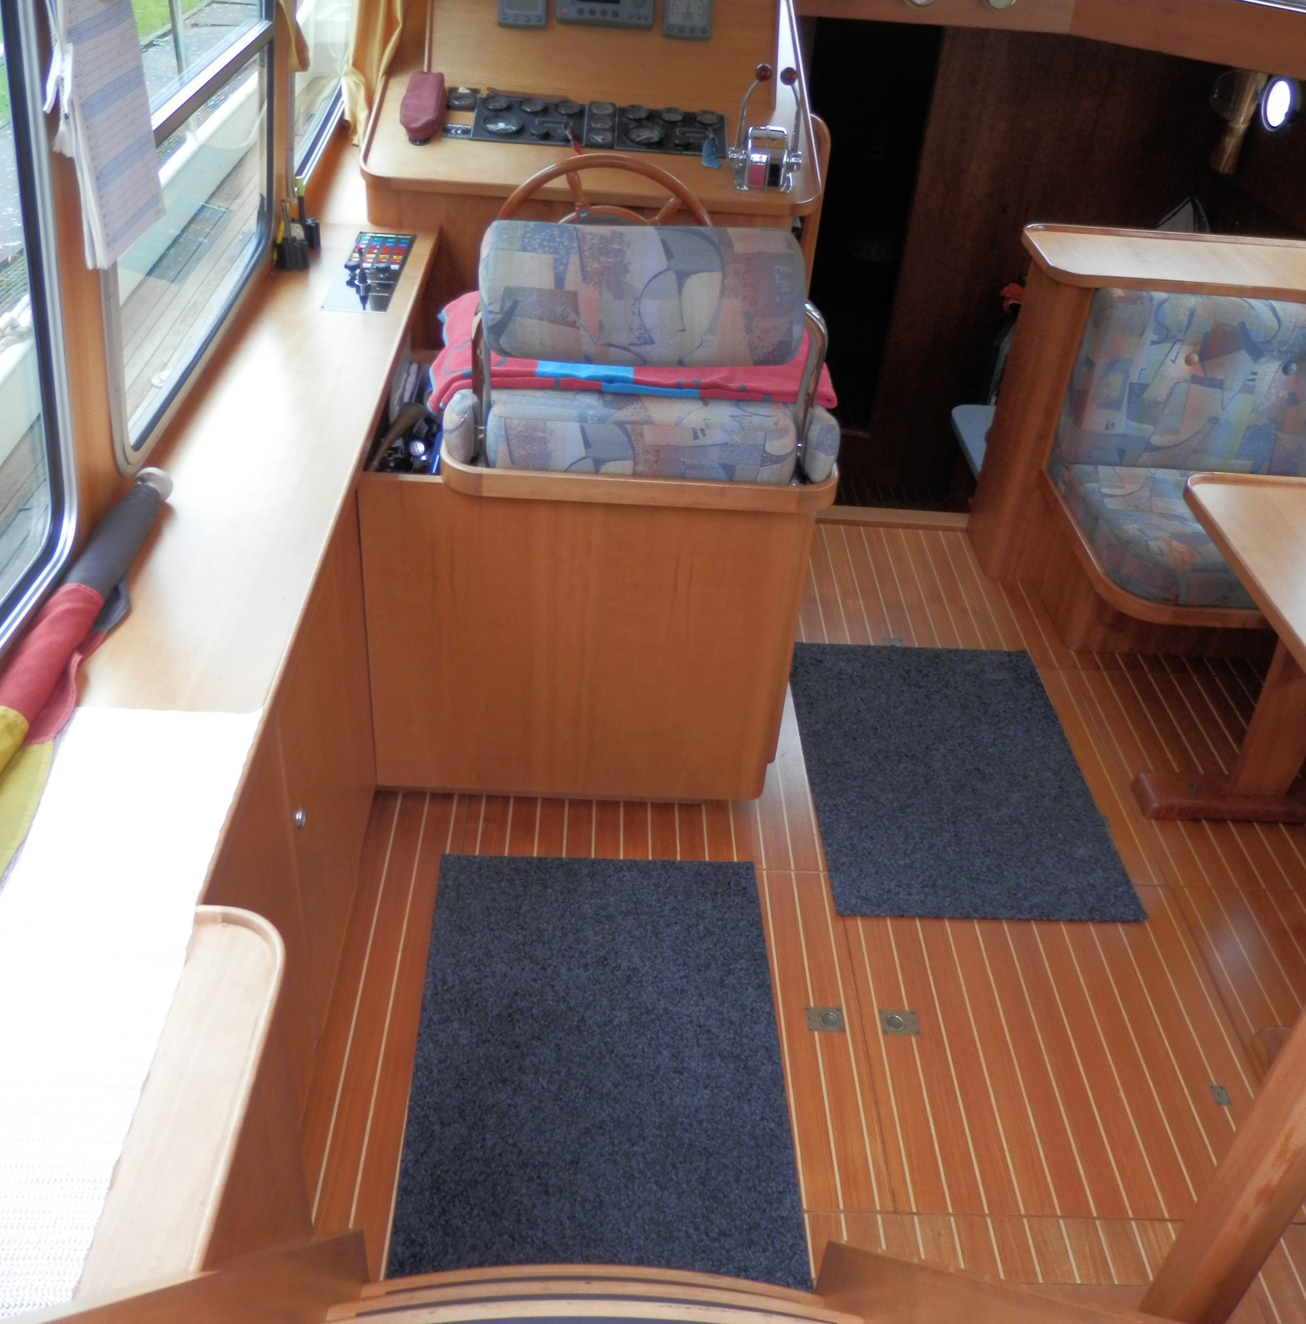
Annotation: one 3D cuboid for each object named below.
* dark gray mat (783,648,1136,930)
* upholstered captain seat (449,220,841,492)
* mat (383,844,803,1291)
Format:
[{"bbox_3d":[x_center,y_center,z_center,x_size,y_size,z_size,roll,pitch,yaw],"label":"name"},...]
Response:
[{"bbox_3d":[0.607,0.213,2.609,0.578,0.010,0.829,2,37,-3],"label":"dark gray mat"},{"bbox_3d":[-0.011,-0.614,2.165,0.647,0.396,0.524,2,37,-3],"label":"upholstered captain seat"},{"bbox_3d":[-0.083,0.612,2.011,0.581,0.010,0.824,2,37,-3],"label":"mat"}]

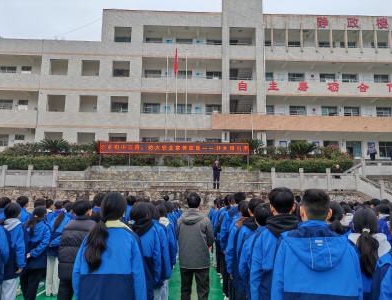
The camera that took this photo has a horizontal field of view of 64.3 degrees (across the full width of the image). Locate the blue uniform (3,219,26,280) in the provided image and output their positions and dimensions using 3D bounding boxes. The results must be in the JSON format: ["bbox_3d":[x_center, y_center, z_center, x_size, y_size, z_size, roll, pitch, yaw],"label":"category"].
[{"bbox_3d":[-2.082,1.123,3.520,0.410,0.690,0.280,-2,-9,20],"label":"blue uniform"}]

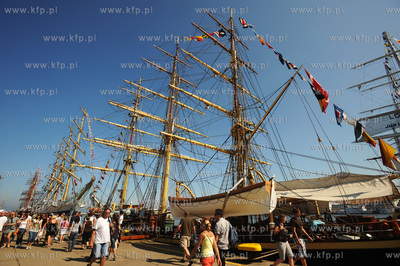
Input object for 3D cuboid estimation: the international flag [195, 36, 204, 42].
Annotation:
[{"bbox_3d":[-0.059,-10.992,22.185,1.100,0.700,0.300,-19,-29,38],"label":"international flag"}]

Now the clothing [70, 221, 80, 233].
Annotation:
[{"bbox_3d":[-5.866,4.406,8.891,0.400,0.520,0.260,16,-27,-34],"label":"clothing"}]

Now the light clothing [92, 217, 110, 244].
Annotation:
[{"bbox_3d":[-2.794,2.760,5.352,0.500,0.680,0.320,16,-27,-34],"label":"light clothing"}]

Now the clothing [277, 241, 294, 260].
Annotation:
[{"bbox_3d":[2.456,3.380,5.420,0.440,0.450,0.360,-10,-25,23],"label":"clothing"}]

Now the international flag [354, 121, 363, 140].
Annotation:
[{"bbox_3d":[8.232,-0.130,9.800,0.400,1.100,0.300,-19,-29,38],"label":"international flag"}]

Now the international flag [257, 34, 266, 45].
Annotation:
[{"bbox_3d":[5.184,-7.882,15.906,0.800,0.850,0.300,-19,-29,38],"label":"international flag"}]

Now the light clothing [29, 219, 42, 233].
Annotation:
[{"bbox_3d":[-8.875,5.021,10.254,0.500,0.630,0.280,15,-27,-32],"label":"light clothing"}]

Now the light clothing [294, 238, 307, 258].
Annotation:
[{"bbox_3d":[3.004,3.436,5.613,0.360,0.480,0.340,-10,-25,23],"label":"light clothing"}]

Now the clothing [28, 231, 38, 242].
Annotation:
[{"bbox_3d":[-8.896,5.510,10.049,0.400,0.540,0.310,15,-27,-32],"label":"clothing"}]

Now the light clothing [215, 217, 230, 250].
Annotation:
[{"bbox_3d":[0.560,2.503,4.700,0.300,0.720,0.450,-17,-28,36],"label":"light clothing"}]

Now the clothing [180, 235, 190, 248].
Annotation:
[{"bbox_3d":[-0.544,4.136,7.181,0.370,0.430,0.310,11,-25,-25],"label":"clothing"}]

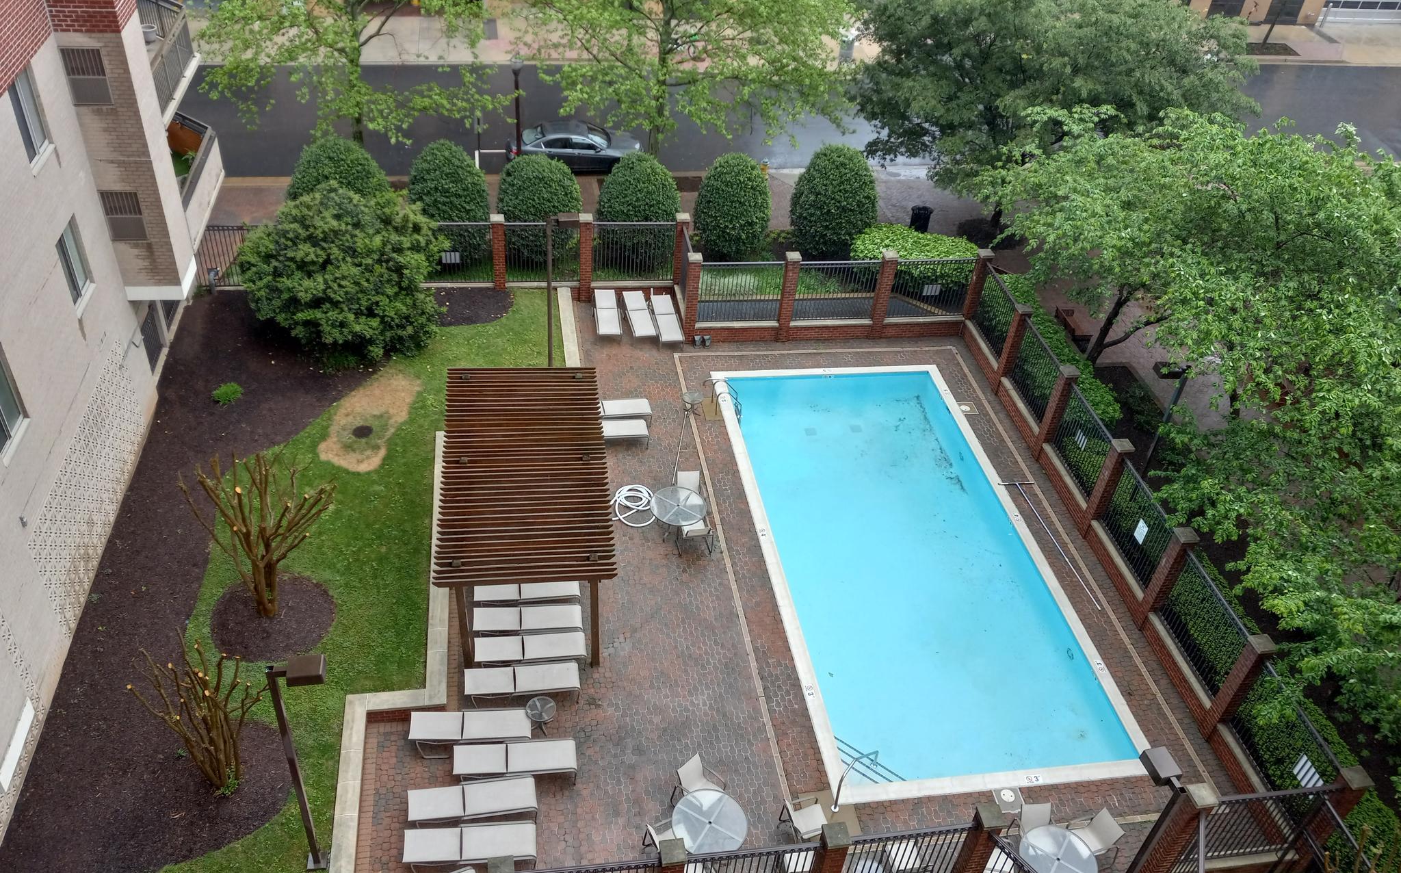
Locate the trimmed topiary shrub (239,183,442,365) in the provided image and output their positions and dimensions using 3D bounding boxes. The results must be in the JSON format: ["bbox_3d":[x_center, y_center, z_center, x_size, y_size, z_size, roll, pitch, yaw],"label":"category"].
[{"bbox_3d":[-8.610,-3.917,26.308,4.500,3.750,4.600,-2,39,-10],"label":"trimmed topiary shrub"}]

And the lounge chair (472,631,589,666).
[{"bbox_3d":[-3.114,4.018,20.115,2.031,0.476,0.644,-2,39,-9],"label":"lounge chair"}]

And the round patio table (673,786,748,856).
[{"bbox_3d":[0.130,6.413,17.608,1.200,0.720,1.200,3,39,-3],"label":"round patio table"}]

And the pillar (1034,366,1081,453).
[{"bbox_3d":[8.240,-0.484,25.406,0.349,2.525,0.349,-2,40,-10],"label":"pillar"}]

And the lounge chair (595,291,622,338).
[{"bbox_3d":[-2.475,-3.140,29.042,0.644,0.476,2.031,-2,39,-9],"label":"lounge chair"}]

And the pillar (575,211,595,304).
[{"bbox_3d":[-3.134,-4.851,29.945,0.380,2.530,0.380,-2,39,-10],"label":"pillar"}]

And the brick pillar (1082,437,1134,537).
[{"bbox_3d":[8.780,1.184,23.716,0.380,2.530,0.380,-2,39,-10],"label":"brick pillar"}]

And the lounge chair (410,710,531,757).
[{"bbox_3d":[-3.948,5.083,18.831,2.040,0.400,0.640,1,38,-6],"label":"lounge chair"}]

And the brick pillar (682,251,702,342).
[{"bbox_3d":[-0.227,-3.620,28.677,0.350,2.500,0.350,-2,39,-10],"label":"brick pillar"}]

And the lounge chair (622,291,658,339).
[{"bbox_3d":[-1.629,-3.100,29.094,0.644,0.476,2.031,-5,40,-13],"label":"lounge chair"}]

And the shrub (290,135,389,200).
[{"bbox_3d":[-9.844,-6.362,29.641,2.800,3.300,2.800,-2,40,-10],"label":"shrub"}]

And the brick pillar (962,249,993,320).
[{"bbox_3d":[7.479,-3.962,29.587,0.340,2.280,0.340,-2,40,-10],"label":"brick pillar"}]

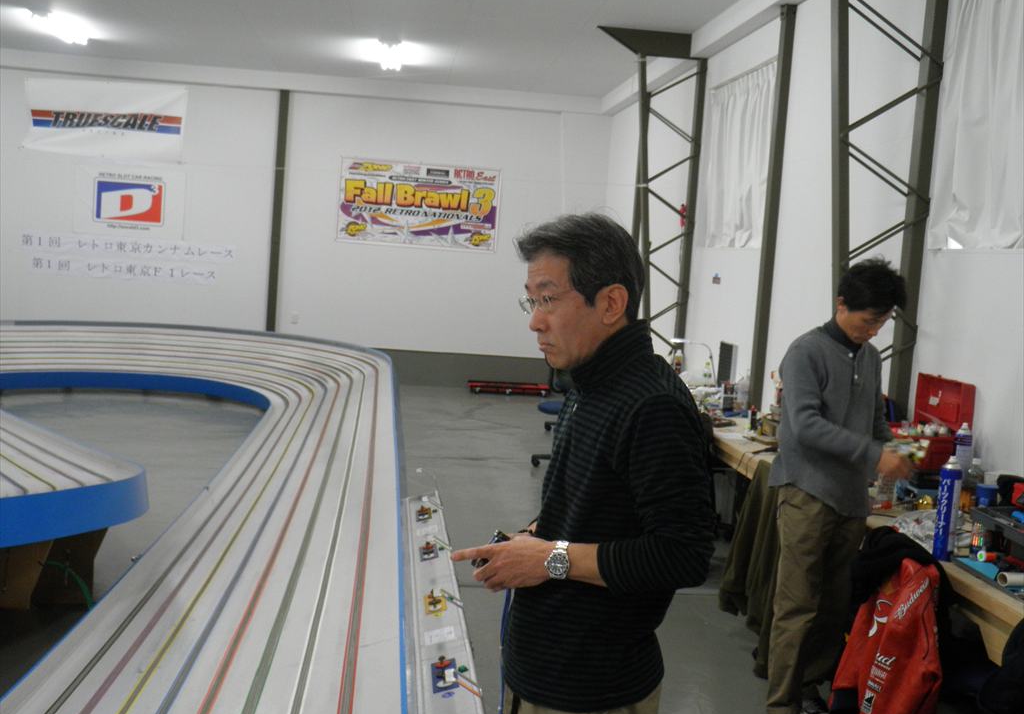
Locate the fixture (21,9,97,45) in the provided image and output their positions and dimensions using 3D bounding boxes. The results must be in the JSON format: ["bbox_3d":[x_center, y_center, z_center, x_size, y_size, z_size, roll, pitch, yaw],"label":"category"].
[{"bbox_3d":[-3.887,-2.825,10.433,0.230,0.110,1.250,4,5,-5],"label":"fixture"}]

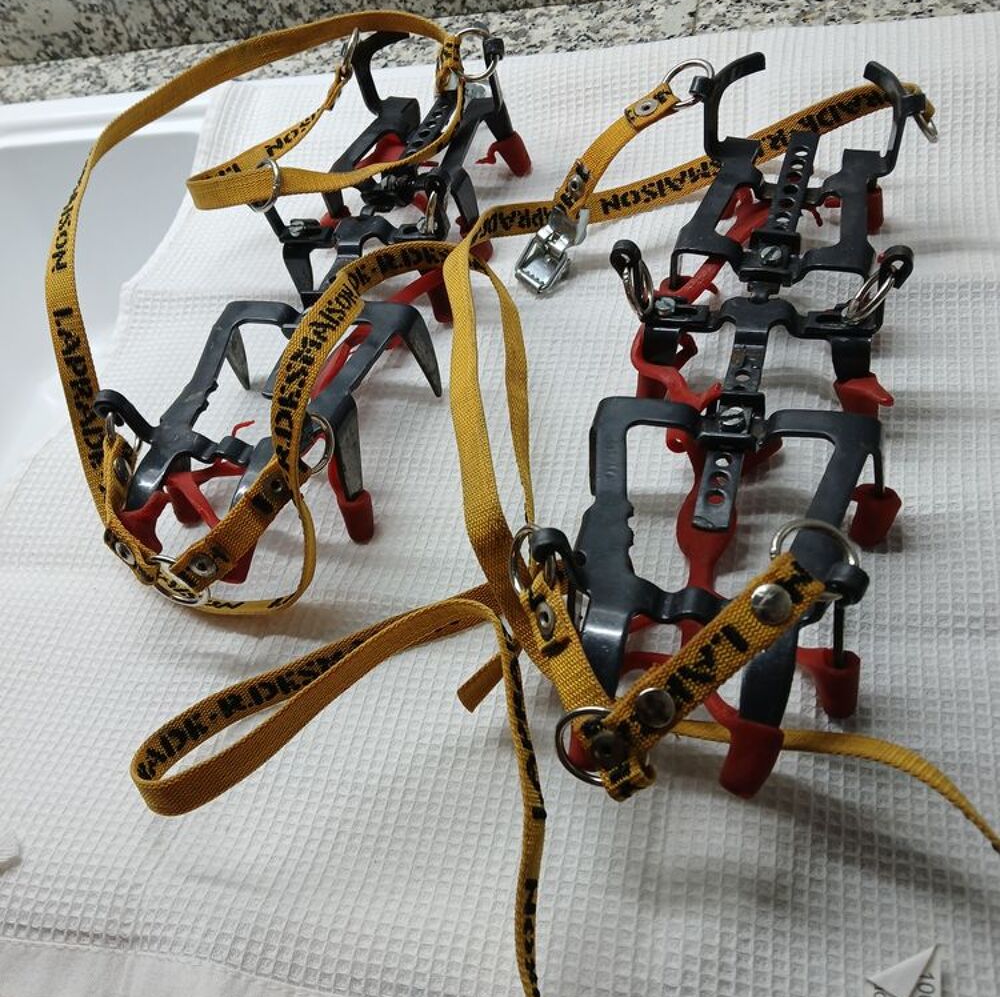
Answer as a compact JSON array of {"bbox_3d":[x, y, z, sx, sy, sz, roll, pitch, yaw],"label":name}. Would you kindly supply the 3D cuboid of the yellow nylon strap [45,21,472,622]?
[{"bbox_3d":[-0.115,-0.093,0.427,0.200,0.098,0.280,1,56,16],"label":"yellow nylon strap"}]

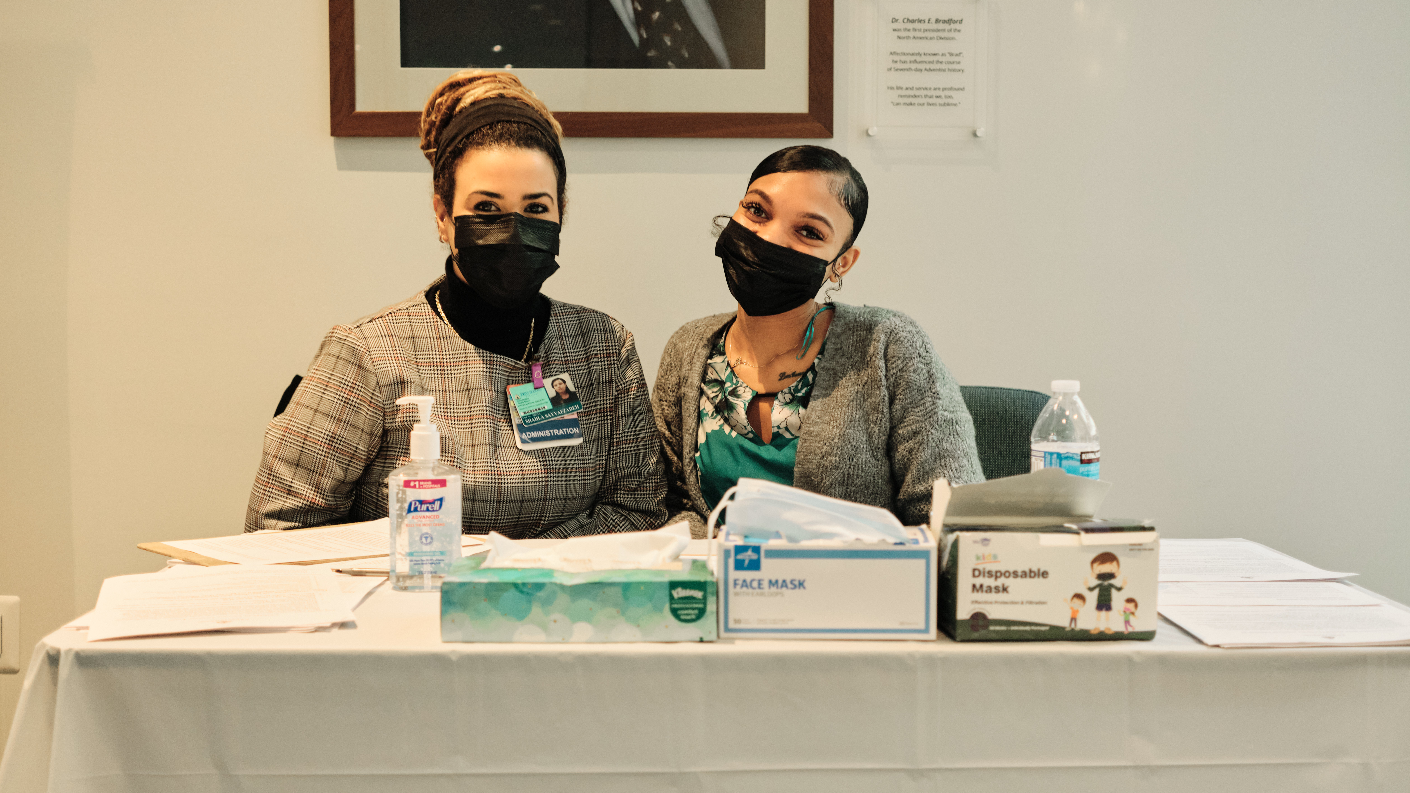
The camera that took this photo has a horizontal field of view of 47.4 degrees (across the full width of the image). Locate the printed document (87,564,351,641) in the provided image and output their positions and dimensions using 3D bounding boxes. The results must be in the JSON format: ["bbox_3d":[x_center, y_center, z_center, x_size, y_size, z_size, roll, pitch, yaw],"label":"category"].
[{"bbox_3d":[-0.462,0.190,1.534,0.222,0.018,0.290,-1,3,-17],"label":"printed document"}]

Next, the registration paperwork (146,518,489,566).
[{"bbox_3d":[-0.465,0.167,1.918,0.305,0.014,0.220,-2,4,-36],"label":"registration paperwork"}]

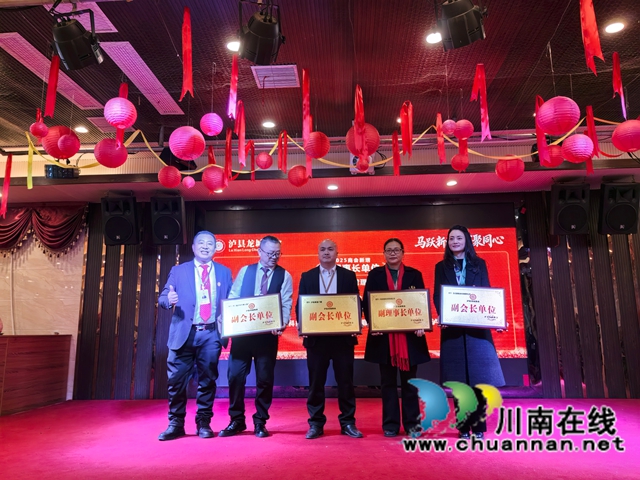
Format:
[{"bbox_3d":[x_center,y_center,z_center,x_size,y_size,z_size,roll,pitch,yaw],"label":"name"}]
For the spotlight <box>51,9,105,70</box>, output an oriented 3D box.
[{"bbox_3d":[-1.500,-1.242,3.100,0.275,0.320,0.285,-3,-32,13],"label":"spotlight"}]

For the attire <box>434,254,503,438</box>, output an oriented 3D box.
[{"bbox_3d":[1.208,0.834,4.102,0.560,1.424,0.370,-3,-12,11],"label":"attire"}]

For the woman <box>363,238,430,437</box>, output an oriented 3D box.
[{"bbox_3d":[0.635,0.779,4.191,0.540,1.618,0.380,-2,-11,7],"label":"woman"}]

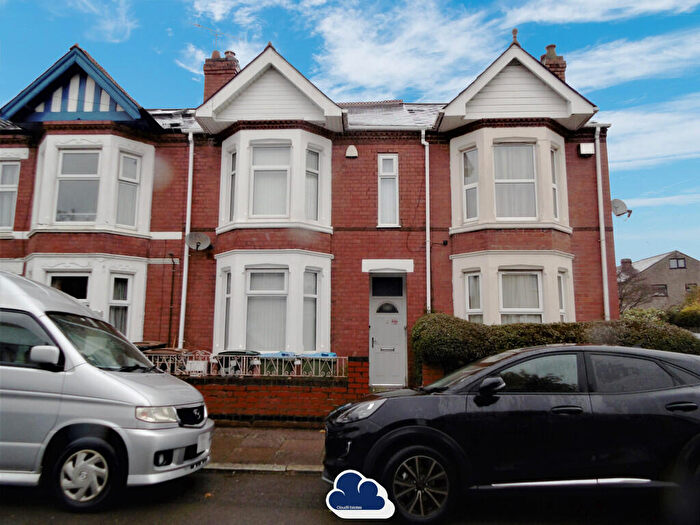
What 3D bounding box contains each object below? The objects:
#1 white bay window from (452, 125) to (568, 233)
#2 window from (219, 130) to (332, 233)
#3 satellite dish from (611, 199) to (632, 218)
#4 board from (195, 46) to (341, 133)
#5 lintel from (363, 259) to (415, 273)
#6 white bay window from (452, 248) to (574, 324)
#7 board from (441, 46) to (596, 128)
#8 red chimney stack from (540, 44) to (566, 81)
[{"bbox_3d":[3.721,-1.844,10.124,2.780,2.340,0.660,0,-8,2],"label":"white bay window"},{"bbox_3d":[-1.799,-1.867,10.370,2.770,2.310,0.660,0,-8,2],"label":"window"},{"bbox_3d":[6.543,-1.320,10.739,0.500,0.430,0.400,3,-8,-25],"label":"satellite dish"},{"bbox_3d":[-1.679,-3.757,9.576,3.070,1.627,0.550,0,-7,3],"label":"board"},{"bbox_3d":[0.818,0.073,9.540,1.108,0.287,0.130,0,-7,3],"label":"lintel"},{"bbox_3d":[3.411,0.860,8.945,2.592,2.111,0.800,0,-7,3],"label":"white bay window"},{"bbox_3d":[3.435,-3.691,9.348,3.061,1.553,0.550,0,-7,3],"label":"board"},{"bbox_3d":[5.718,-5.182,12.545,0.600,1.850,0.800,0,-8,2],"label":"red chimney stack"}]

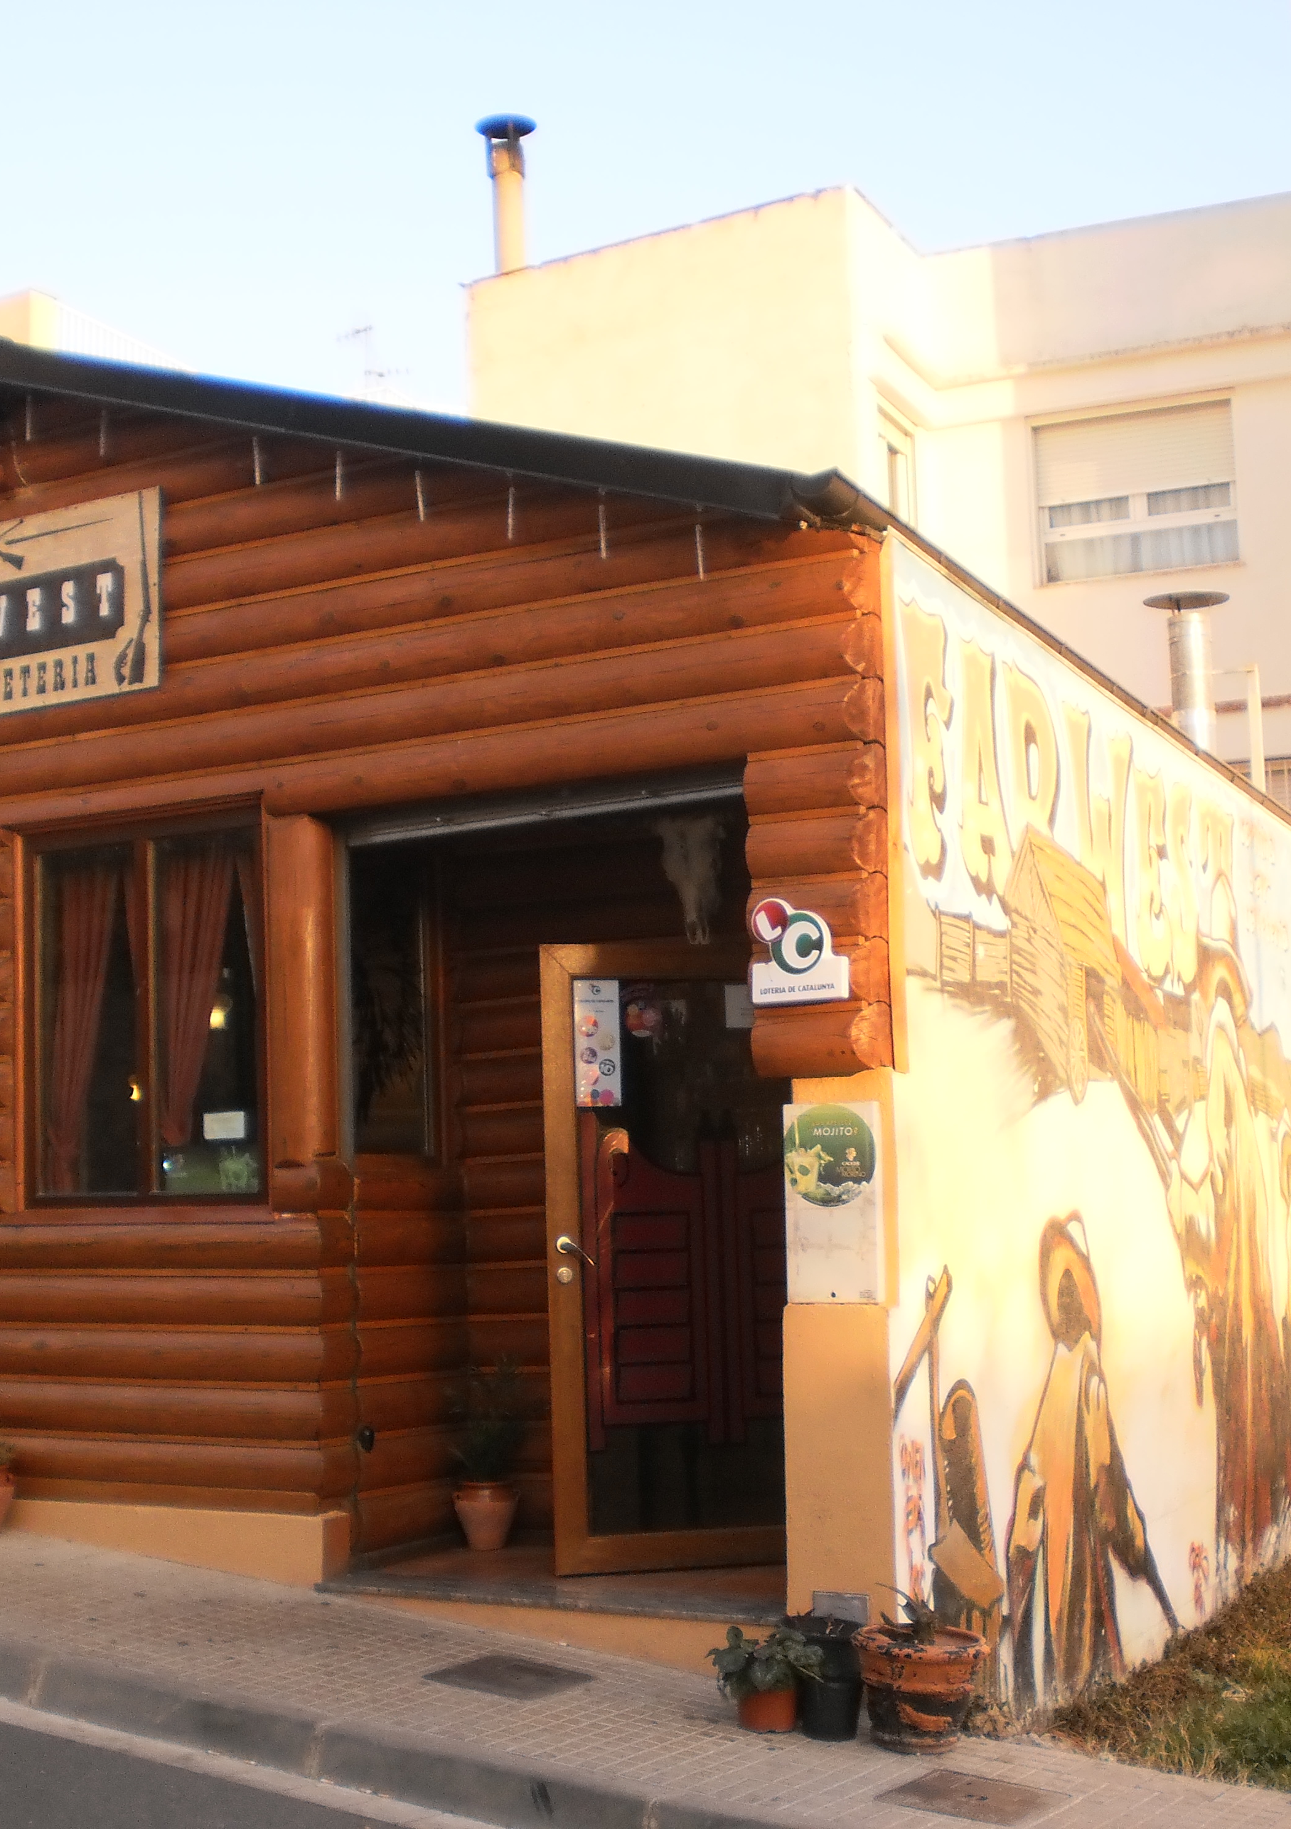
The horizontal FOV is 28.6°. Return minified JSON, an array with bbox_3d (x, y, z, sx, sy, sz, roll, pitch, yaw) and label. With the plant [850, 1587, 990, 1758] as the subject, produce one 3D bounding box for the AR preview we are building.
[{"bbox_3d":[0.736,2.012,6.807,0.363,0.394,0.363,3,-3,0],"label":"plant"}]

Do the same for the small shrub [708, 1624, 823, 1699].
[{"bbox_3d":[0.328,2.041,6.930,0.310,0.190,0.290,-2,-5,0],"label":"small shrub"}]

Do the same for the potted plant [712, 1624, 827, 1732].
[{"bbox_3d":[0.330,2.058,6.864,0.314,0.272,0.314,3,-3,0],"label":"potted plant"}]

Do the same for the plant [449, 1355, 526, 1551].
[{"bbox_3d":[-0.559,1.904,9.017,0.270,0.677,0.270,-2,-6,0],"label":"plant"}]

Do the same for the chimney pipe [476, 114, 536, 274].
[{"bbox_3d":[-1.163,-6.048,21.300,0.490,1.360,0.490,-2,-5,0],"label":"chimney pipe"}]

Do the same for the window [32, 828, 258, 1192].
[{"bbox_3d":[-1.758,0.373,8.935,1.105,1.264,0.100,-5,-7,33],"label":"window"}]

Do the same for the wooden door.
[{"bbox_3d":[0.166,1.114,8.388,1.000,2.040,0.060,0,-6,-16],"label":"wooden door"}]

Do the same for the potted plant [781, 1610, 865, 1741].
[{"bbox_3d":[0.480,2.043,6.839,0.226,0.316,0.226,3,-3,0],"label":"potted plant"}]

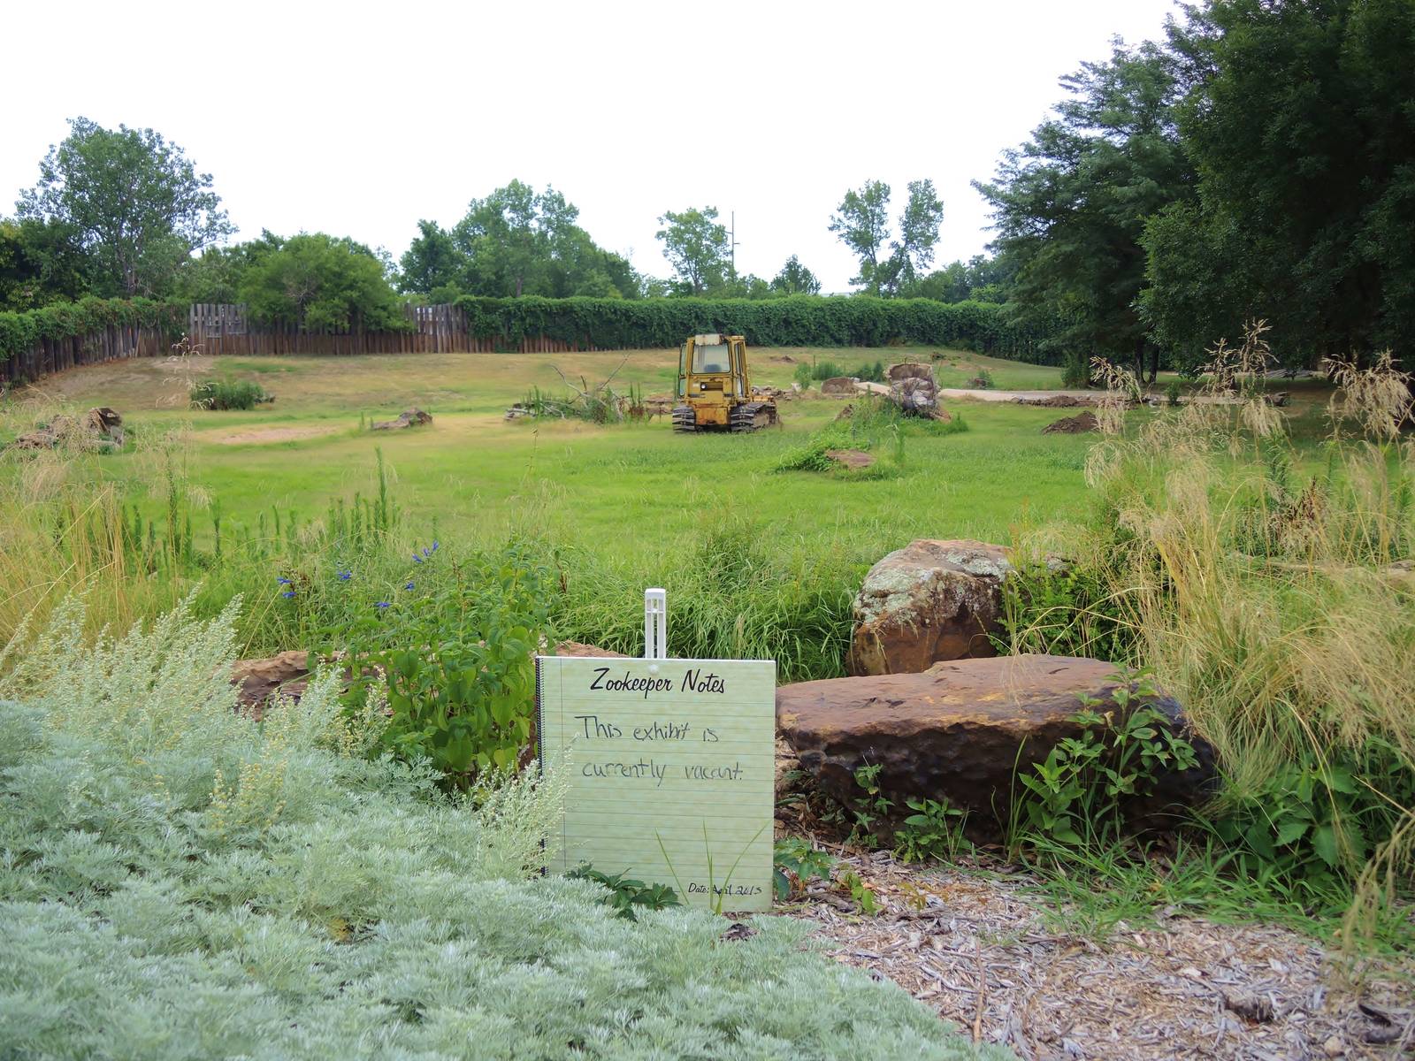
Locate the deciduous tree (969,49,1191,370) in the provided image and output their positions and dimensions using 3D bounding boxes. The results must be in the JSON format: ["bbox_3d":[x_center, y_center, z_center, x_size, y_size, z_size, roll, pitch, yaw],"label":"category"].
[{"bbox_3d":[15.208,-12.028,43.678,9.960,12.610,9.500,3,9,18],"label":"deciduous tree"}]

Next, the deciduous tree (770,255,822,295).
[{"bbox_3d":[6.150,-15.750,79.560,3.700,7.600,3.700,0,8,0],"label":"deciduous tree"}]

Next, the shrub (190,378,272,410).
[{"bbox_3d":[-17.000,-4.840,40.728,2.600,1.120,1.700,0,8,0],"label":"shrub"}]

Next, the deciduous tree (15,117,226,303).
[{"bbox_3d":[-33.000,-16.306,64.320,12.400,14.100,11.800,0,8,0],"label":"deciduous tree"}]

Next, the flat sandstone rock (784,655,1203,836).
[{"bbox_3d":[0.970,0.763,4.123,1.500,0.440,0.820,-1,8,-9],"label":"flat sandstone rock"}]

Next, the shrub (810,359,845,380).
[{"bbox_3d":[4.796,-6.401,45.557,1.450,0.960,1.200,1,9,6],"label":"shrub"}]

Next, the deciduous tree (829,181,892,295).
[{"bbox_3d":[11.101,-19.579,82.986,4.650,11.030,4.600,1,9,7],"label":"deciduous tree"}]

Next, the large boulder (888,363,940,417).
[{"bbox_3d":[6.278,-4.227,34.762,1.650,1.700,1.400,2,9,10],"label":"large boulder"}]

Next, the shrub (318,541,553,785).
[{"bbox_3d":[-0.877,0.461,3.713,0.770,0.860,0.650,-2,9,-14],"label":"shrub"}]

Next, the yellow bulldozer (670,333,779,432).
[{"bbox_3d":[0.650,-4.547,35.010,2.600,2.850,4.100,2,9,14],"label":"yellow bulldozer"}]

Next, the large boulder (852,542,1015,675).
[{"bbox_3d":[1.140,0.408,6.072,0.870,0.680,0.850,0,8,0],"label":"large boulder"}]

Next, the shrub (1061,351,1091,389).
[{"bbox_3d":[13.759,-5.962,42.589,1.230,1.430,1.200,3,9,18],"label":"shrub"}]

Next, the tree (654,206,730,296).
[{"bbox_3d":[-1.200,-19.659,91.116,6.100,13.000,6.000,0,8,0],"label":"tree"}]

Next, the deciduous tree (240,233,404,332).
[{"bbox_3d":[-18.497,-11.587,54.876,7.900,5.250,7.000,-3,9,-18],"label":"deciduous tree"}]

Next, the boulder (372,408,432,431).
[{"bbox_3d":[-9.050,-3.270,33.984,1.800,0.660,1.100,0,8,0],"label":"boulder"}]

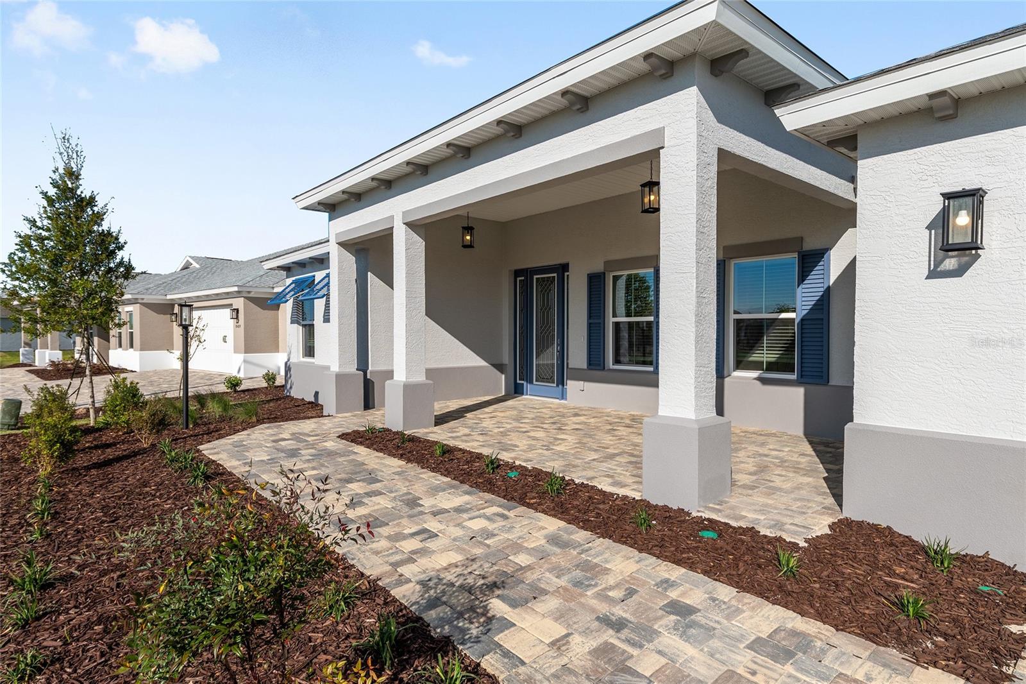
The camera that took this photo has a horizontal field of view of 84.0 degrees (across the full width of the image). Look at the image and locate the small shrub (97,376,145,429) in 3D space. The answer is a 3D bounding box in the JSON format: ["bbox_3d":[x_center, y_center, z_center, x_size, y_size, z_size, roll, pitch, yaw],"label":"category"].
[{"bbox_3d":[-5.779,0.874,8.400,0.630,0.770,0.630,-1,1,-40],"label":"small shrub"}]

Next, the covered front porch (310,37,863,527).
[{"bbox_3d":[0.434,-0.504,7.749,3.608,3.224,6.969,-1,1,-40],"label":"covered front porch"}]

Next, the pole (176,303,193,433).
[{"bbox_3d":[-4.661,0.331,8.120,0.190,1.820,0.190,-1,1,-40],"label":"pole"}]

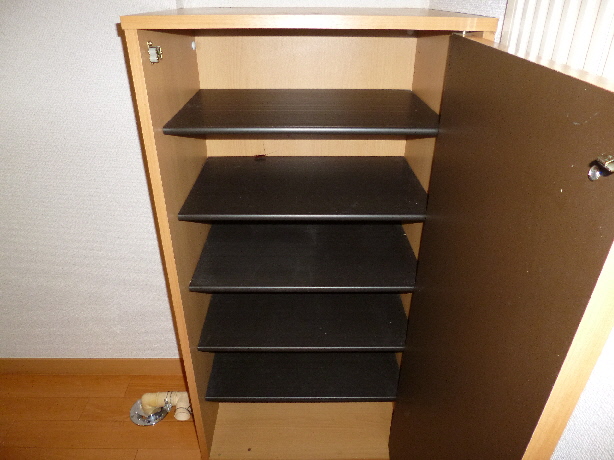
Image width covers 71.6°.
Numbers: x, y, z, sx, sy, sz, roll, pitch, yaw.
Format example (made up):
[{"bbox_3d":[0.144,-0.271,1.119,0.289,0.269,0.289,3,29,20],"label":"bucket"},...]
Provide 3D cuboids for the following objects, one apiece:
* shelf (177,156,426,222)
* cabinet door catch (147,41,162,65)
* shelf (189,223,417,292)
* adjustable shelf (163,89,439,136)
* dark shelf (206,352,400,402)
[{"bbox_3d":[0.002,-0.093,0.865,0.453,0.013,0.292,0,29,-1],"label":"shelf"},{"bbox_3d":[-0.196,-0.231,0.554,0.011,0.027,0.018,0,29,-1],"label":"cabinet door catch"},{"bbox_3d":[0.001,0.041,0.940,0.453,0.013,0.292,0,29,-1],"label":"shelf"},{"bbox_3d":[0.003,-0.225,0.791,0.453,0.013,0.292,0,29,-1],"label":"adjustable shelf"},{"bbox_3d":[-0.002,0.314,1.093,0.453,0.013,0.292,0,29,-1],"label":"dark shelf"}]

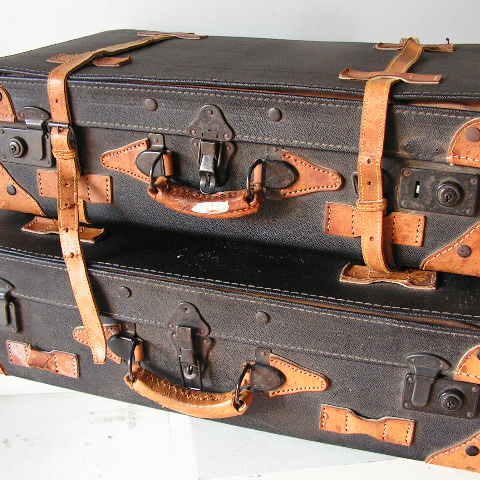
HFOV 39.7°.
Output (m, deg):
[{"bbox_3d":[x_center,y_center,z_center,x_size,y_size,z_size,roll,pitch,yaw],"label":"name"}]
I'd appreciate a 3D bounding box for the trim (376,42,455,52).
[{"bbox_3d":[0.243,-0.273,0.925,0.109,0.014,0.039,8,26,17],"label":"trim"}]

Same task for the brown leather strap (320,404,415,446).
[{"bbox_3d":[0.133,0.199,0.705,0.099,0.035,0.009,8,26,16],"label":"brown leather strap"}]

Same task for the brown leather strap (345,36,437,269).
[{"bbox_3d":[0.192,-0.124,0.828,0.056,0.196,0.407,8,25,17],"label":"brown leather strap"}]

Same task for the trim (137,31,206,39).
[{"bbox_3d":[-0.109,-0.328,1.050,0.115,0.009,0.037,8,26,17],"label":"trim"}]

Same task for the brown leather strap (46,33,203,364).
[{"bbox_3d":[-0.142,-0.097,0.933,0.127,0.327,0.469,8,25,17],"label":"brown leather strap"}]

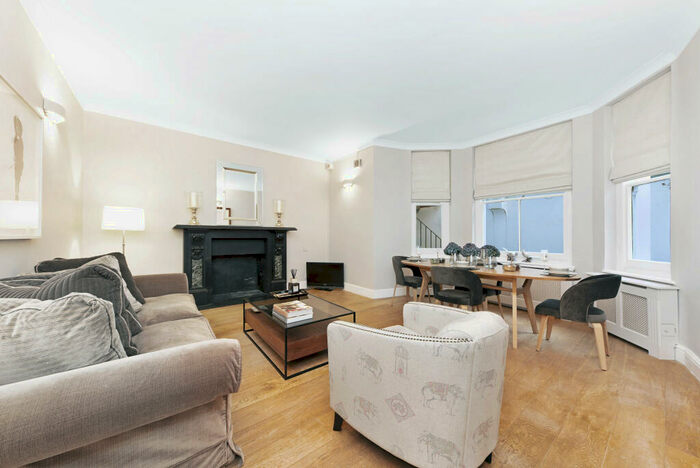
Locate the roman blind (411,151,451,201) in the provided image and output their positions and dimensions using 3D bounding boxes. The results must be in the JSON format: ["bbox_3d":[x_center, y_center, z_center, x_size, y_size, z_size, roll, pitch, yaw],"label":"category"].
[{"bbox_3d":[1.518,-1.074,4.360,0.720,0.940,0.050,0,0,5],"label":"roman blind"}]

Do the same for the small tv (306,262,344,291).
[{"bbox_3d":[-0.495,0.877,4.760,0.770,0.567,0.200,0,0,9],"label":"small tv"}]

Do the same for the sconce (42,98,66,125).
[{"bbox_3d":[-2.448,-1.010,1.970,0.105,0.095,0.300,0,0,-40],"label":"sconce"}]

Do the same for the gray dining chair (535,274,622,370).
[{"bbox_3d":[2.159,0.765,2.259,0.540,0.790,0.590,0,0,-41],"label":"gray dining chair"}]

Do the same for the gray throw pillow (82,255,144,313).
[{"bbox_3d":[-2.060,0.465,1.990,0.170,0.470,0.480,-24,-5,11],"label":"gray throw pillow"}]

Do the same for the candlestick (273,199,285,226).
[{"bbox_3d":[-1.303,-0.370,4.303,0.185,0.510,0.185,0,0,-40],"label":"candlestick"}]

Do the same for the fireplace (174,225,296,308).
[{"bbox_3d":[-1.781,0.522,3.904,1.850,1.275,0.320,0,0,-40],"label":"fireplace"}]

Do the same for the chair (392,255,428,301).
[{"bbox_3d":[0.963,0.765,3.695,0.540,0.790,0.590,0,0,-40],"label":"chair"}]

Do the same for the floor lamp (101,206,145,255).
[{"bbox_3d":[-2.794,0.410,2.880,0.390,1.500,0.390,0,0,-40],"label":"floor lamp"}]

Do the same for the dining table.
[{"bbox_3d":[1.568,0.785,2.975,0.980,0.750,1.970,0,0,-40],"label":"dining table"}]

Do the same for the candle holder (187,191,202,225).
[{"bbox_3d":[-2.309,-0.373,3.465,0.190,0.515,0.190,0,0,-40],"label":"candle holder"}]

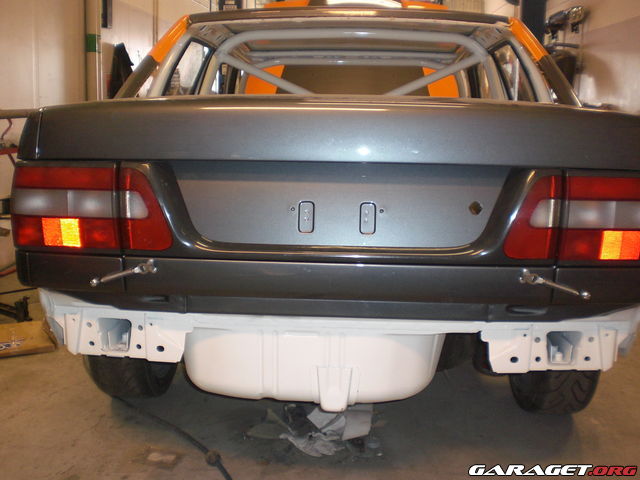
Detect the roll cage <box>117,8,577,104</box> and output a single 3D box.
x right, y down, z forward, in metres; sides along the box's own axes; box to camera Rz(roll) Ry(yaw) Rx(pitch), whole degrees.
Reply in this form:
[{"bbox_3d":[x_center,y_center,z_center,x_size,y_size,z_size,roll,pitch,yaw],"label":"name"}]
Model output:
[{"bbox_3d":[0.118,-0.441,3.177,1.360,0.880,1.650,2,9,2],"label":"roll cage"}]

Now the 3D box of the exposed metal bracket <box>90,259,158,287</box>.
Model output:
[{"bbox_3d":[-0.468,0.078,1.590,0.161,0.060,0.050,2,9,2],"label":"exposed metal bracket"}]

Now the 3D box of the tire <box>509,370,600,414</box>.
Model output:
[{"bbox_3d":[0.822,0.321,2.487,0.220,0.624,0.624,2,9,2],"label":"tire"}]

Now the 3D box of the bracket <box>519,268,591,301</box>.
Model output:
[{"bbox_3d":[0.548,0.104,1.556,0.156,0.068,0.050,2,9,2],"label":"bracket"}]

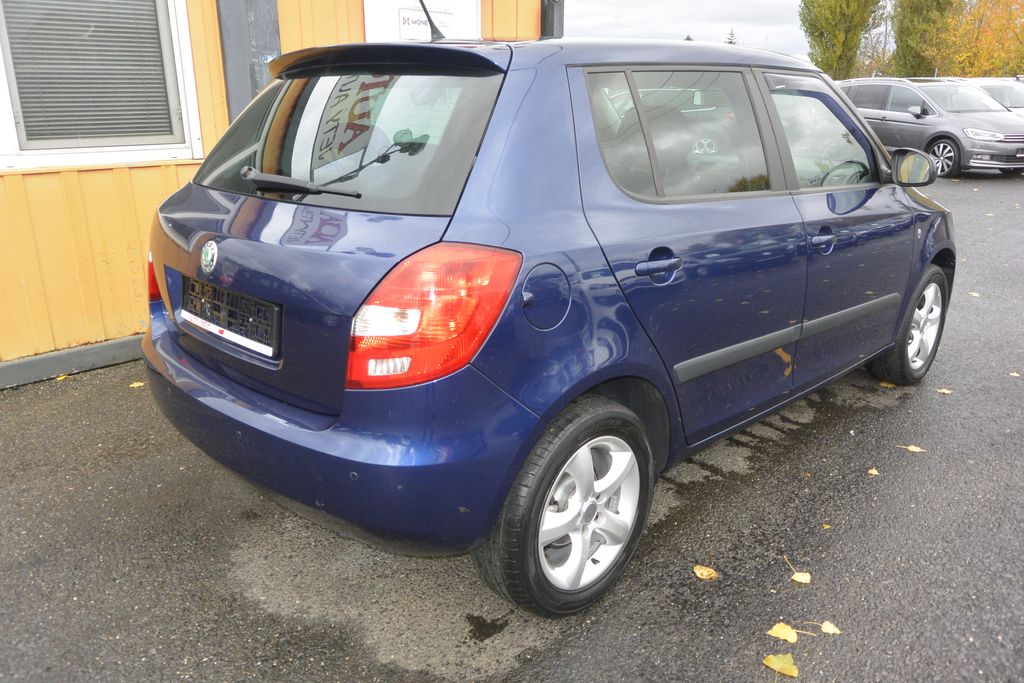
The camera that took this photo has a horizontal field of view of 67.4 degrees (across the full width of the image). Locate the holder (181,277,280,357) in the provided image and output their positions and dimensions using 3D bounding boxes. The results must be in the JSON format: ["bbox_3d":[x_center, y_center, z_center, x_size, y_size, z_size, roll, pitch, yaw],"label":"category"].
[{"bbox_3d":[-0.738,-0.079,1.995,0.530,0.126,0.025,16,14,43],"label":"holder"}]

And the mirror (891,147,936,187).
[{"bbox_3d":[1.549,-0.672,2.965,0.100,0.145,0.170,-13,21,-36],"label":"mirror"}]

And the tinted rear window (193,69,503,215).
[{"bbox_3d":[-0.542,-0.562,2.092,1.330,0.465,0.110,16,-17,43],"label":"tinted rear window"}]

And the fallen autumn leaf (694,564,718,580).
[{"bbox_3d":[0.553,0.655,2.183,0.057,0.014,0.074,-4,17,-11],"label":"fallen autumn leaf"}]

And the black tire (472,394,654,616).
[{"bbox_3d":[0.150,0.426,2.067,0.590,0.585,0.200,-17,23,-42],"label":"black tire"}]

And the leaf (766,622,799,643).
[{"bbox_3d":[0.699,0.745,1.961,0.069,0.012,0.068,15,23,42],"label":"leaf"}]

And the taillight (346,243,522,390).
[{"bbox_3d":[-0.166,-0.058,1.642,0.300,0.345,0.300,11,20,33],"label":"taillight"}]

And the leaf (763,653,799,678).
[{"bbox_3d":[0.652,0.763,1.823,0.082,0.012,0.078,14,22,39],"label":"leaf"}]

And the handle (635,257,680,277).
[{"bbox_3d":[0.373,-0.191,1.954,0.048,0.037,0.200,16,18,43],"label":"handle"}]

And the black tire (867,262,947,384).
[{"bbox_3d":[1.880,-0.092,3.672,0.580,0.575,0.195,-16,23,-42],"label":"black tire"}]

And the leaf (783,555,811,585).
[{"bbox_3d":[0.832,0.662,2.229,0.056,0.012,0.130,2,17,9],"label":"leaf"}]

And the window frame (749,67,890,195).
[{"bbox_3d":[1.158,-0.766,2.796,0.925,0.451,0.060,-17,1,-44],"label":"window frame"}]

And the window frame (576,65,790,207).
[{"bbox_3d":[0.520,-0.589,2.183,0.878,0.426,0.060,-17,-1,-42],"label":"window frame"}]

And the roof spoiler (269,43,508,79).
[{"bbox_3d":[-0.415,-0.778,2.126,0.240,0.100,1.080,-16,23,-42],"label":"roof spoiler"}]

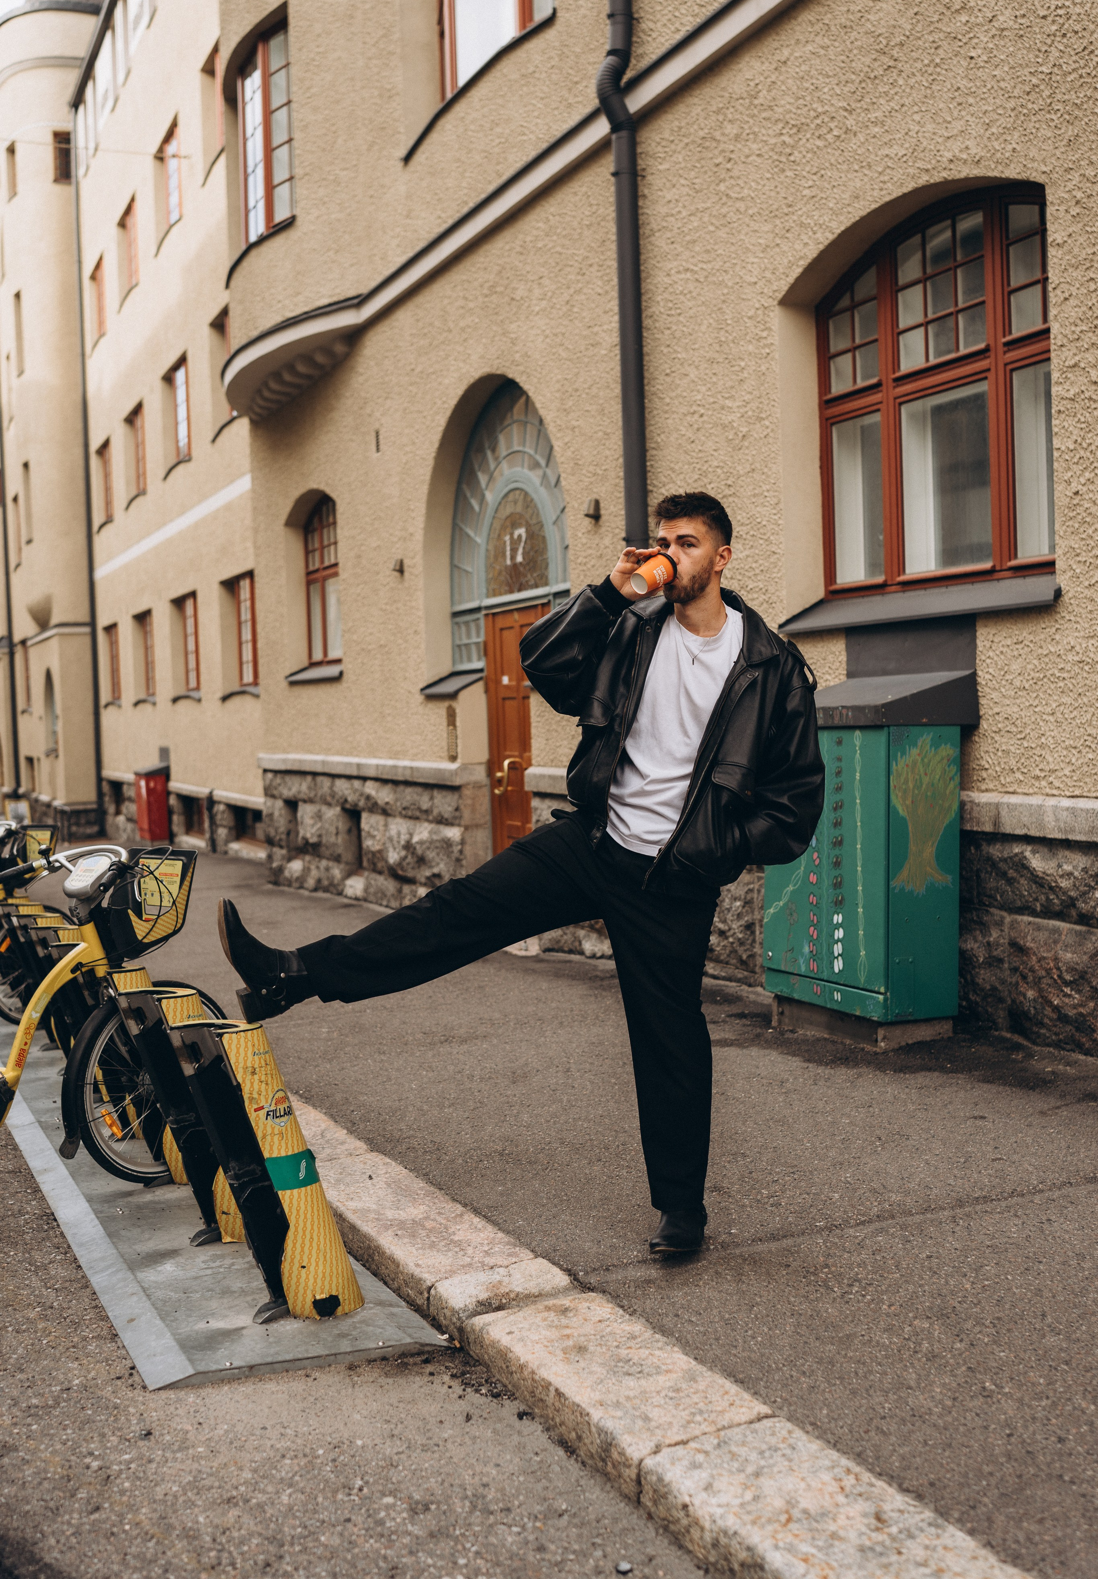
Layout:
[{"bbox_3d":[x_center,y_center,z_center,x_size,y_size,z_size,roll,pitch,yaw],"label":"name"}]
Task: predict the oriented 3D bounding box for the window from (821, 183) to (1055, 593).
[{"bbox_3d":[1.669,-1.650,6.718,0.140,1.585,1.790,-3,3,-24],"label":"window"}]

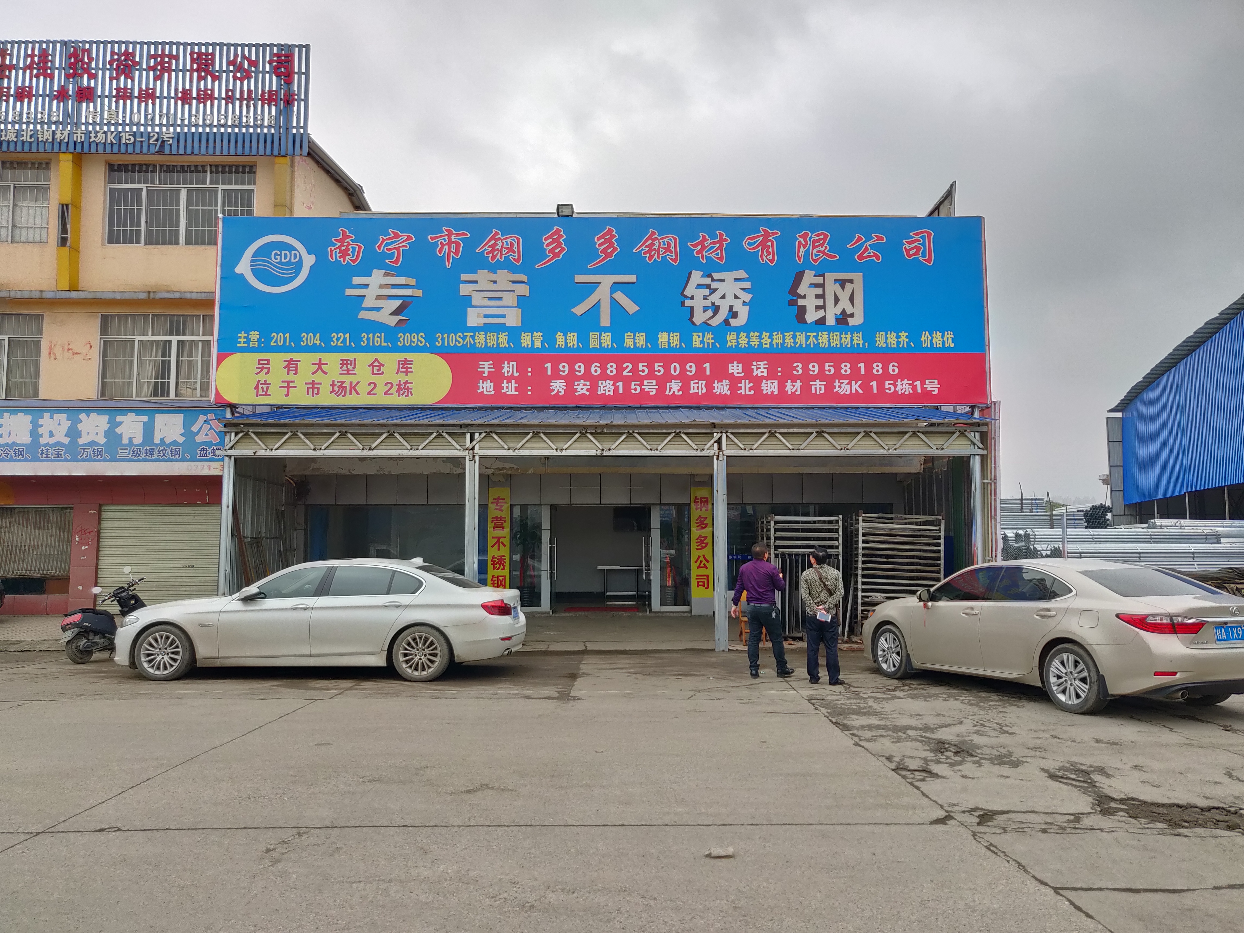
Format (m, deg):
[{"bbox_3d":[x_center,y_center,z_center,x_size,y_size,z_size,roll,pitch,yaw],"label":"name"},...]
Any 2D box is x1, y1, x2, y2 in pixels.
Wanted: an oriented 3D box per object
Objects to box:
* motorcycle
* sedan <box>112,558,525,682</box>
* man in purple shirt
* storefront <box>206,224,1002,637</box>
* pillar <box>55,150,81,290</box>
[{"bbox_3d":[-7.312,2.138,12.946,0.720,1.260,1.740,-1,-5,17],"label":"motorcycle"},{"bbox_3d":[-3.791,1.915,11.669,5.050,1.485,1.910,0,-5,1],"label":"sedan"},{"bbox_3d":[1.790,1.796,11.380,0.720,1.690,0.470,-2,-6,18],"label":"man in purple shirt"},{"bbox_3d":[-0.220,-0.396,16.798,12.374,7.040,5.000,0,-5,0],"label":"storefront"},{"bbox_3d":[-12.012,-5.298,19.535,0.285,3.092,0.350,0,-5,0],"label":"pillar"}]

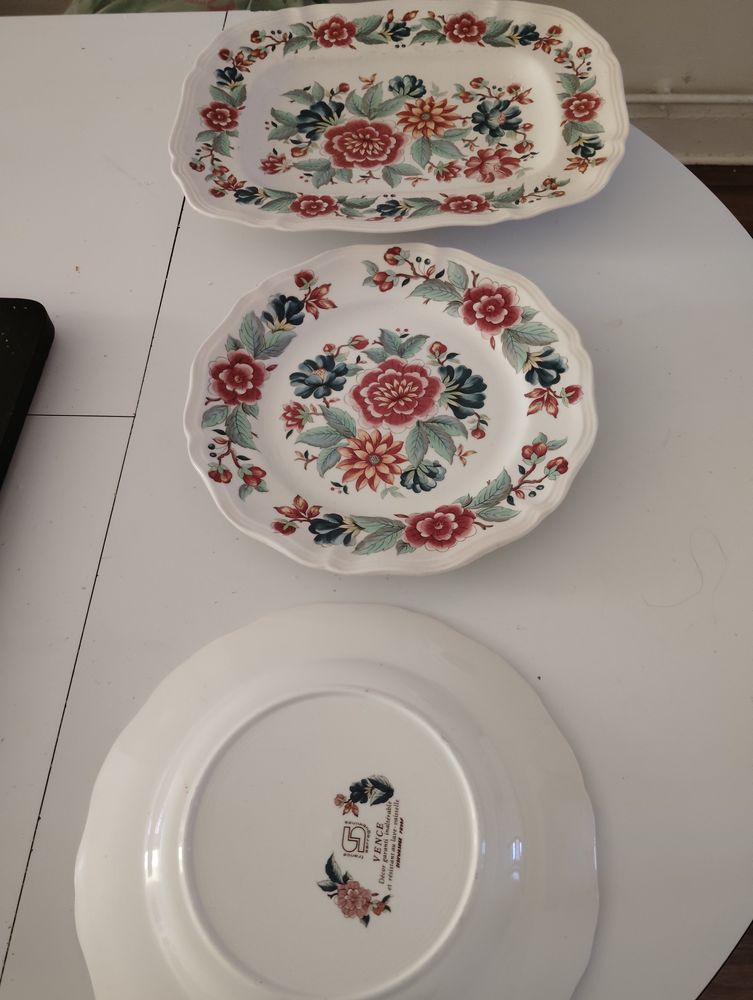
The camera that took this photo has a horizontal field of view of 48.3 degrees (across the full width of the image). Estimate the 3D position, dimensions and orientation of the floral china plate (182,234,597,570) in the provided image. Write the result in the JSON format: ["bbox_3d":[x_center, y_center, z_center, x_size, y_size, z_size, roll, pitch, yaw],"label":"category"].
[{"bbox_3d":[0.009,-0.061,0.510,0.247,0.024,0.247,-2,60,3],"label":"floral china plate"}]

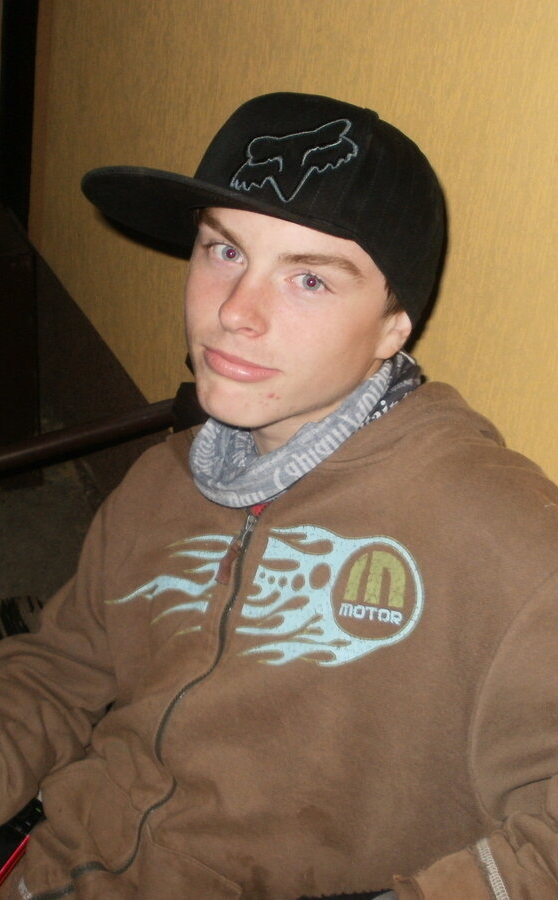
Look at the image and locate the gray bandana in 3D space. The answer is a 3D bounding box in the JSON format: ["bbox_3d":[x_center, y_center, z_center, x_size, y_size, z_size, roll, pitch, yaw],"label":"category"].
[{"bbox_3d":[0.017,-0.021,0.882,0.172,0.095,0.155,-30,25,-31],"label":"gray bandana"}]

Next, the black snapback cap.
[{"bbox_3d":[0.005,-0.189,0.876,0.268,0.138,0.186,25,-10,-35],"label":"black snapback cap"}]

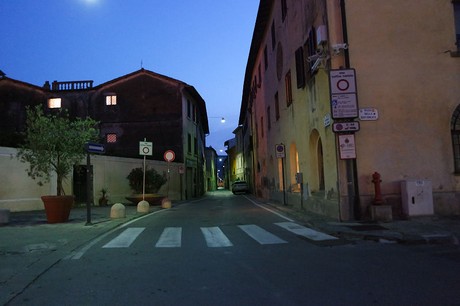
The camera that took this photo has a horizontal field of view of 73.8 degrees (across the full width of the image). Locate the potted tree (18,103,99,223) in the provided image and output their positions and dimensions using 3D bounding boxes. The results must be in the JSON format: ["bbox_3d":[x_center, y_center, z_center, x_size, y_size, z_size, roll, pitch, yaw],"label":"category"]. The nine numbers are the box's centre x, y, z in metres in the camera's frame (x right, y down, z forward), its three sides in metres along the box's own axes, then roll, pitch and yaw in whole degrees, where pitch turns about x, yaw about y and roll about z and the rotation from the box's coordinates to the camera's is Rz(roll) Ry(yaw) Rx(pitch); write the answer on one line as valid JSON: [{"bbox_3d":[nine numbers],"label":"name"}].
[{"bbox_3d":[-5.854,0.312,10.394,2.658,3.954,2.450,-2,-6,0],"label":"potted tree"}]

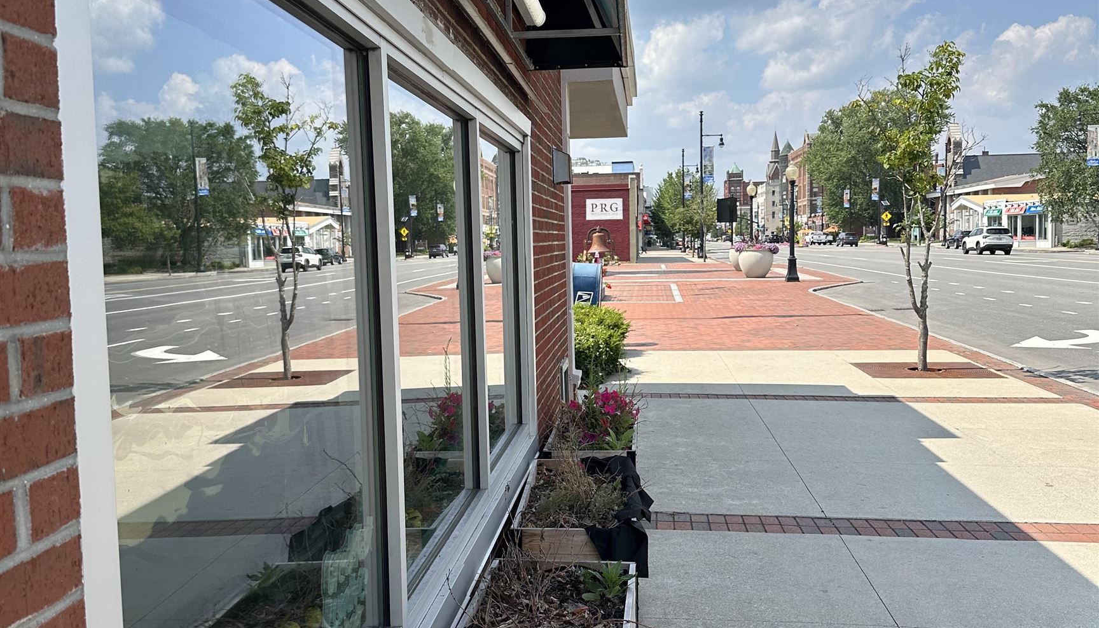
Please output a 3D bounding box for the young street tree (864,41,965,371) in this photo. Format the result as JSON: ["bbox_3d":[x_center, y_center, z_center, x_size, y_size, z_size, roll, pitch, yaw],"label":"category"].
[{"bbox_3d":[4.519,-1.306,12.430,1.350,4.000,1.350,-1,4,5],"label":"young street tree"}]

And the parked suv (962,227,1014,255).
[{"bbox_3d":[26.756,-4.511,62.172,1.840,1.700,4.600,-1,4,5],"label":"parked suv"}]

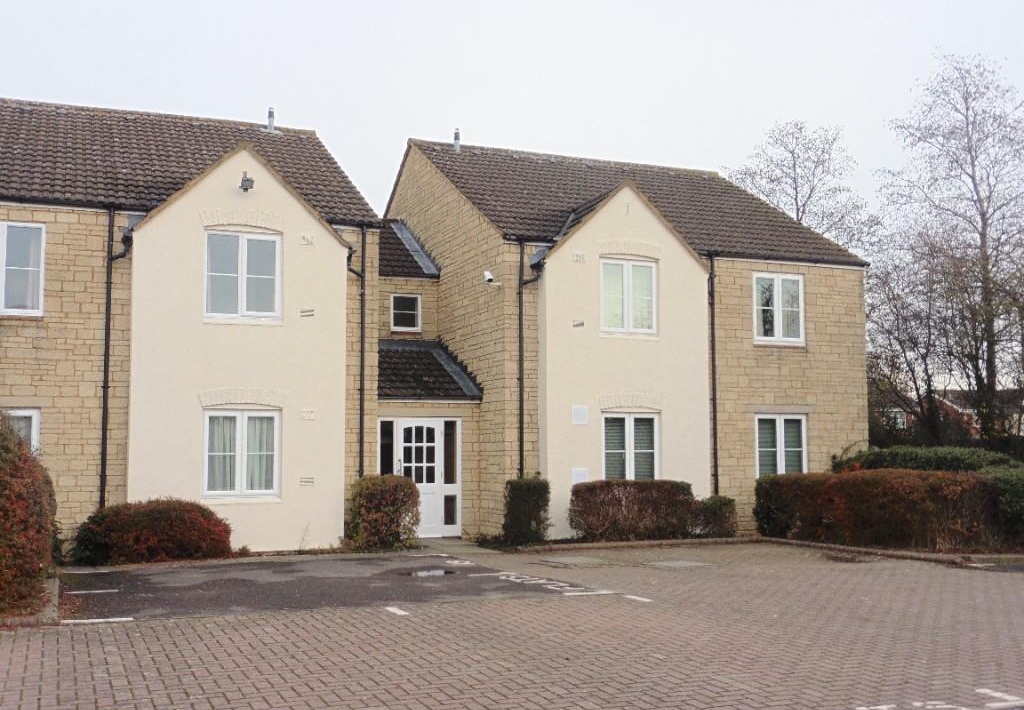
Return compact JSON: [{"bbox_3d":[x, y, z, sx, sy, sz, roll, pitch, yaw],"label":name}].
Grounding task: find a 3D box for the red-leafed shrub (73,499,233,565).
[{"bbox_3d":[-4.889,2.396,13.864,2.030,0.870,0.950,2,-5,-22],"label":"red-leafed shrub"}]

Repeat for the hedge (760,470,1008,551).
[{"bbox_3d":[5.748,2.414,16.046,3.450,1.120,1.100,-4,-6,41],"label":"hedge"}]

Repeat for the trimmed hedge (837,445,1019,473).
[{"bbox_3d":[7.097,2.336,17.462,3.000,1.500,1.300,-2,-5,23],"label":"trimmed hedge"}]

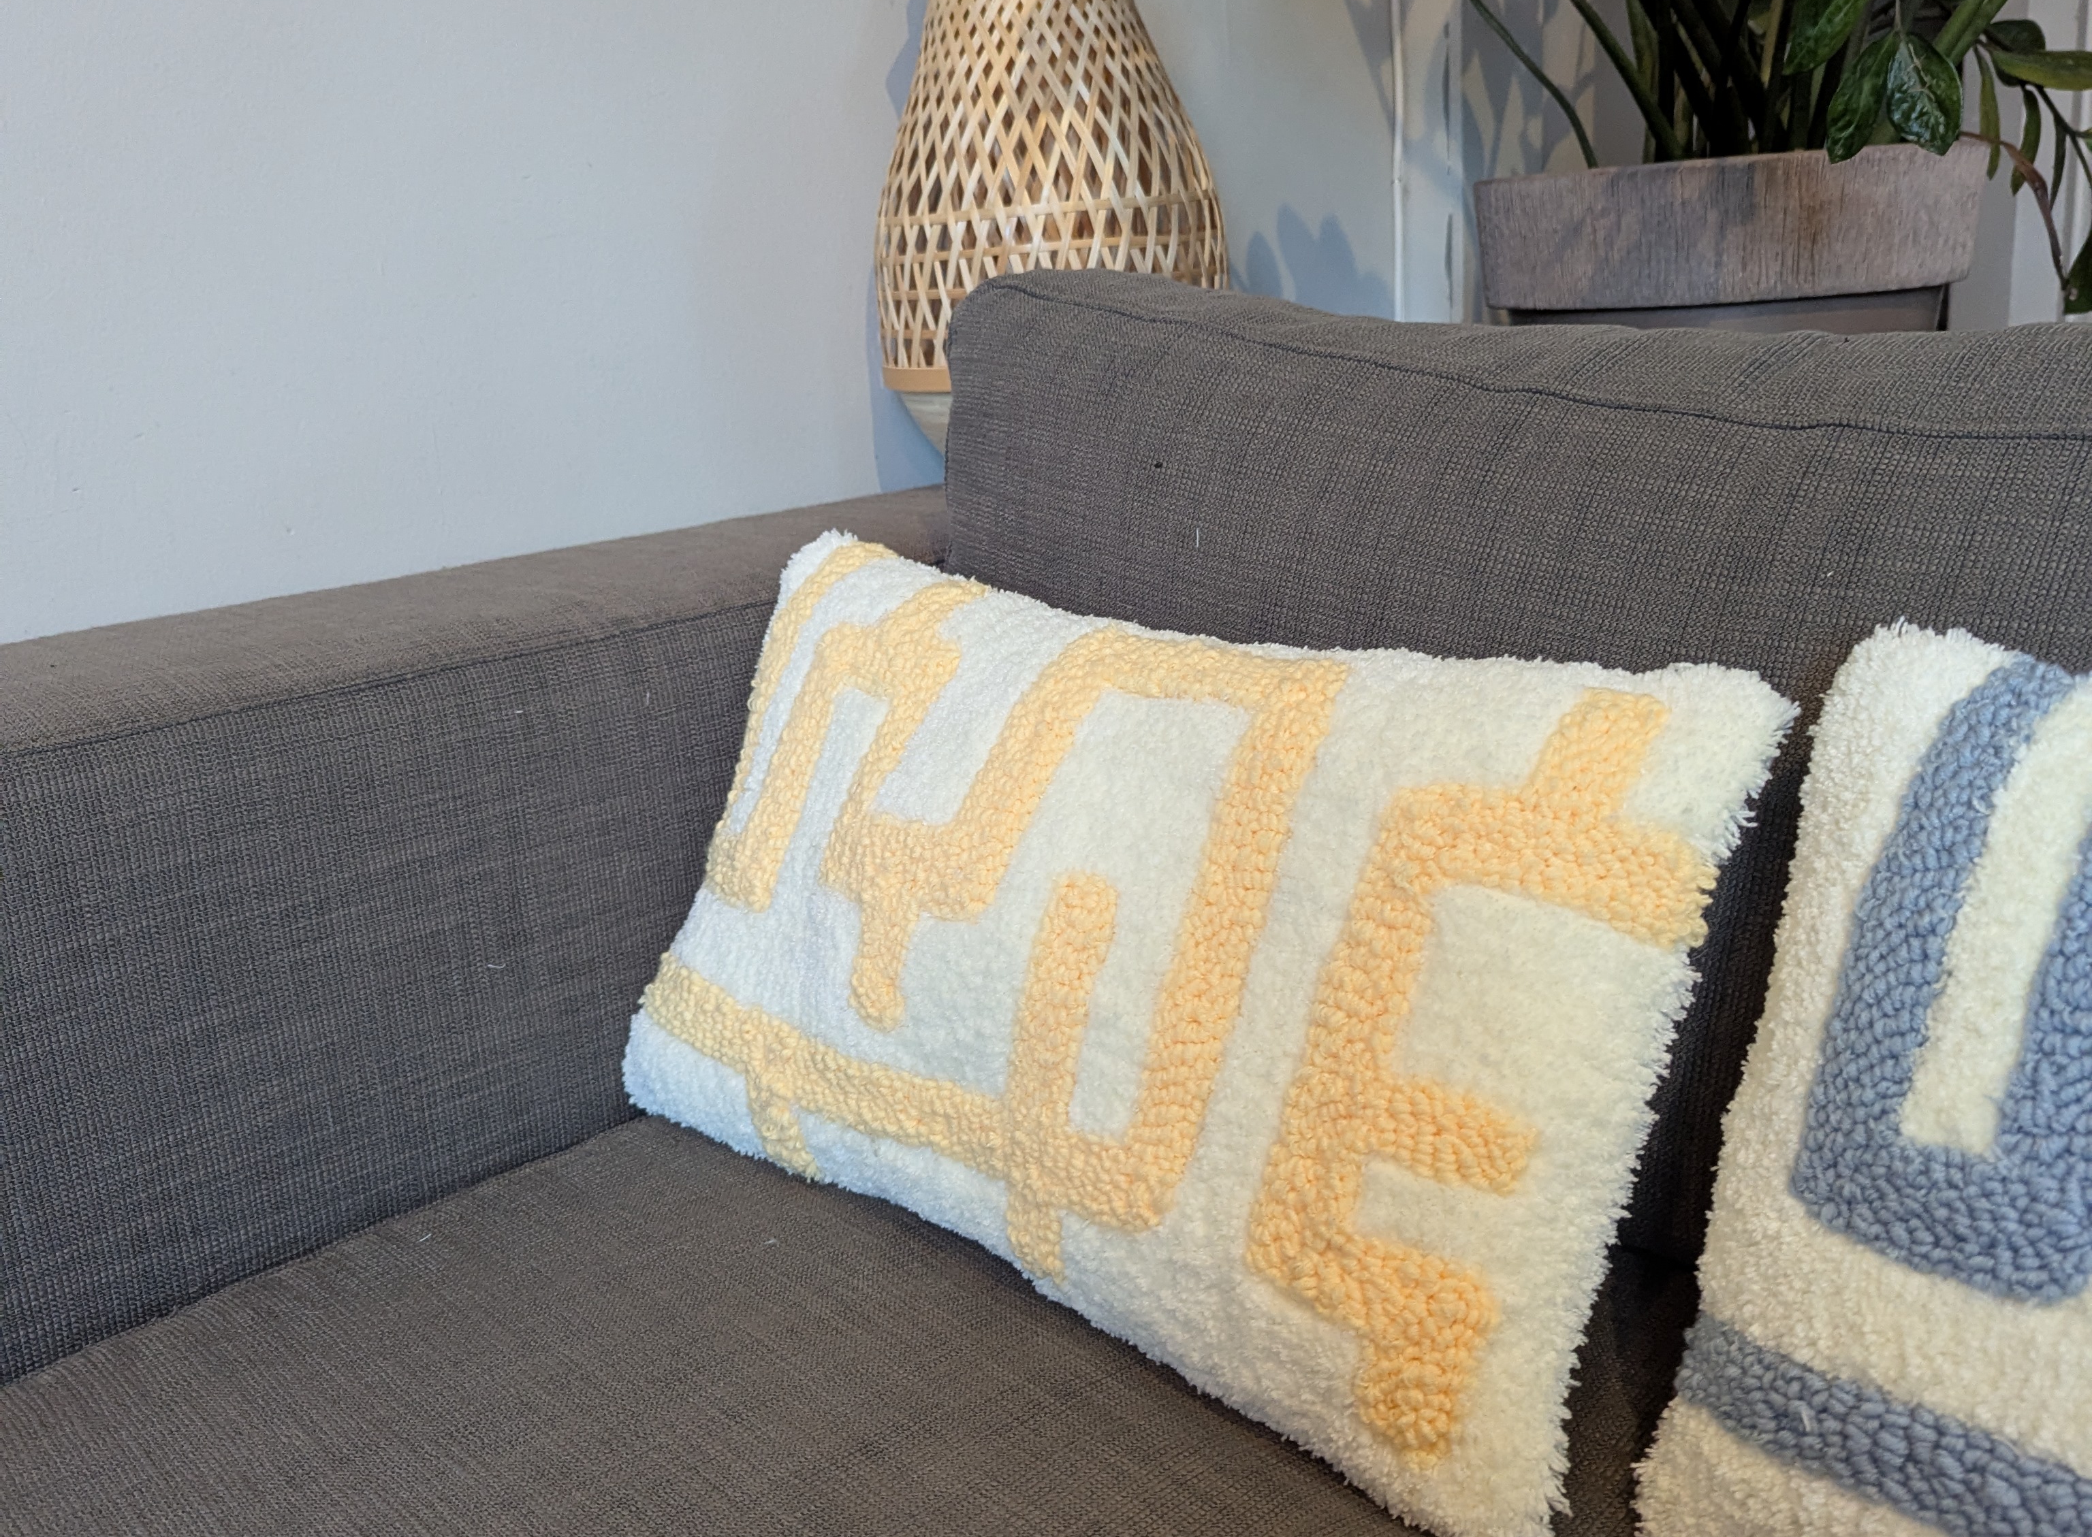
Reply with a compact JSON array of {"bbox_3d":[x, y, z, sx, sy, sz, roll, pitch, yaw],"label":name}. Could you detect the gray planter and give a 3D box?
[{"bbox_3d":[0.445,-0.244,1.262,0.325,0.290,0.325,-16,19,-39],"label":"gray planter"}]

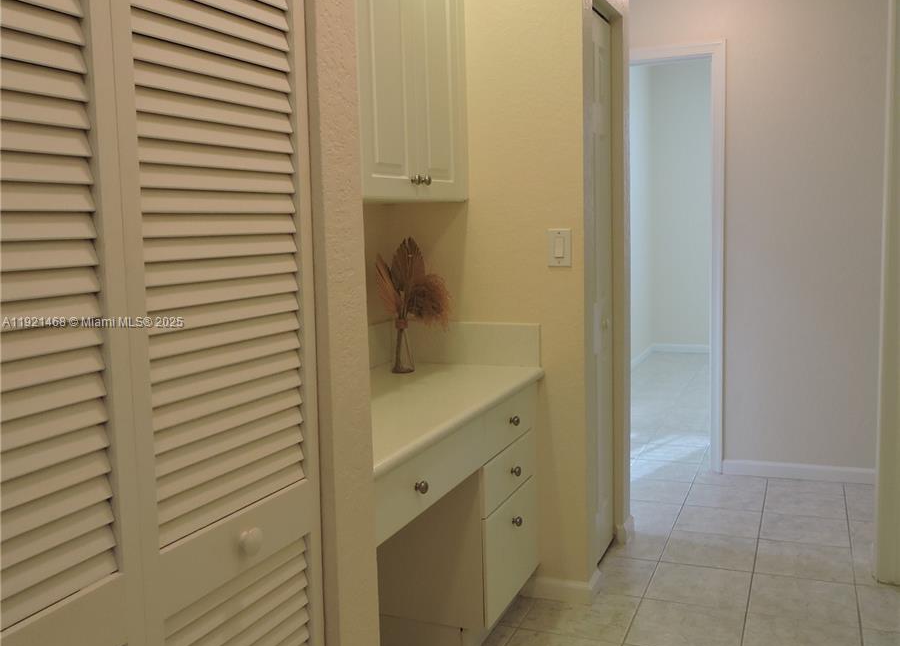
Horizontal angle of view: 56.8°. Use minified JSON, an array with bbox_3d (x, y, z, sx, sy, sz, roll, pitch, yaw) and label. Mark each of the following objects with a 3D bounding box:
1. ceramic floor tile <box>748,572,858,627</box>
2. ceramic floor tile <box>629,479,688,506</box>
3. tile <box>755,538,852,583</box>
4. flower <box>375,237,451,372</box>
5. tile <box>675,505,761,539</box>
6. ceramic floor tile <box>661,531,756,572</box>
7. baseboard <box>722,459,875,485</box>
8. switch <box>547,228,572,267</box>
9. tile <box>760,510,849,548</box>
[{"bbox_3d":[1.201,0.941,2.835,0.331,0.010,0.331,0,7,23],"label":"ceramic floor tile"},{"bbox_3d":[0.982,0.821,4.042,0.334,0.010,0.334,0,7,23],"label":"ceramic floor tile"},{"bbox_3d":[1.333,0.902,3.142,0.331,0.010,0.331,0,7,23],"label":"tile"},{"bbox_3d":[-0.125,-0.065,2.786,0.245,0.447,0.180,-3,6,-3],"label":"flower"},{"bbox_3d":[1.156,0.859,3.583,0.331,0.010,0.331,0,7,23],"label":"tile"},{"bbox_3d":[1.028,0.903,3.290,0.334,0.010,0.334,0,7,23],"label":"ceramic floor tile"},{"bbox_3d":[1.710,0.735,4.095,0.703,0.078,0.014,0,7,23],"label":"baseboard"},{"bbox_3d":[0.360,-0.247,2.738,0.078,0.122,0.010,0,7,23],"label":"switch"},{"bbox_3d":[1.472,0.866,3.465,0.334,0.010,0.334,0,7,23],"label":"tile"}]

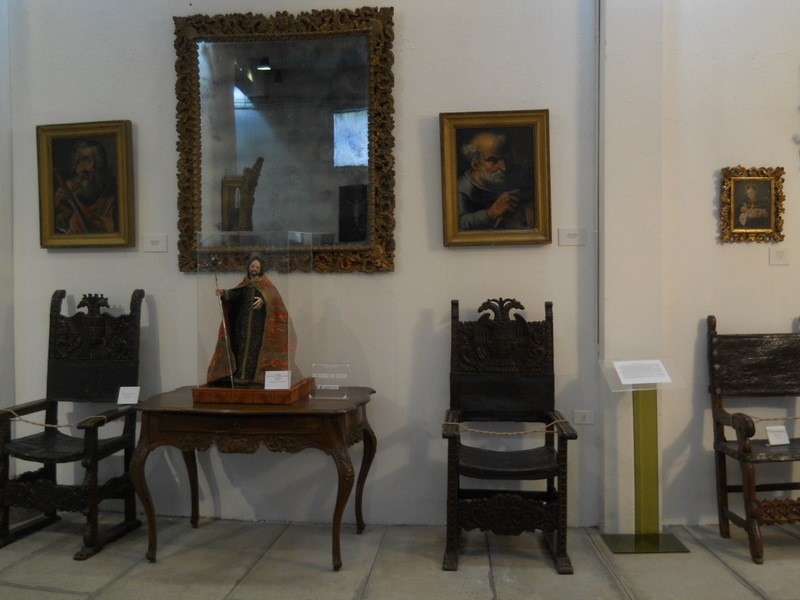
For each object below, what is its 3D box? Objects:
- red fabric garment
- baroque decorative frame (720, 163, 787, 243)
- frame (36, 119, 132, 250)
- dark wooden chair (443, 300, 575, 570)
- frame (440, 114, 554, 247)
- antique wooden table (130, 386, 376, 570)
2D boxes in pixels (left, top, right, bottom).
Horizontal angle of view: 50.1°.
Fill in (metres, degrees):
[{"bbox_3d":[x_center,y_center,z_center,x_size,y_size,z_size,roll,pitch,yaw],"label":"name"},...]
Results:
[{"bbox_3d":[-0.768,0.162,4.399,0.390,0.555,0.280,0,2,8],"label":"red fabric garment"},{"bbox_3d":[1.909,-0.520,4.632,0.335,0.420,0.050,0,2,3],"label":"baroque decorative frame"},{"bbox_3d":[-1.828,-0.673,4.987,0.570,0.710,0.060,-1,2,12],"label":"frame"},{"bbox_3d":[0.534,0.640,4.327,0.640,1.269,0.620,0,2,5],"label":"dark wooden chair"},{"bbox_3d":[0.523,-0.658,4.633,0.585,0.710,0.060,-1,2,7],"label":"frame"},{"bbox_3d":[-0.722,0.889,4.418,1.110,0.781,0.740,0,2,9],"label":"antique wooden table"}]

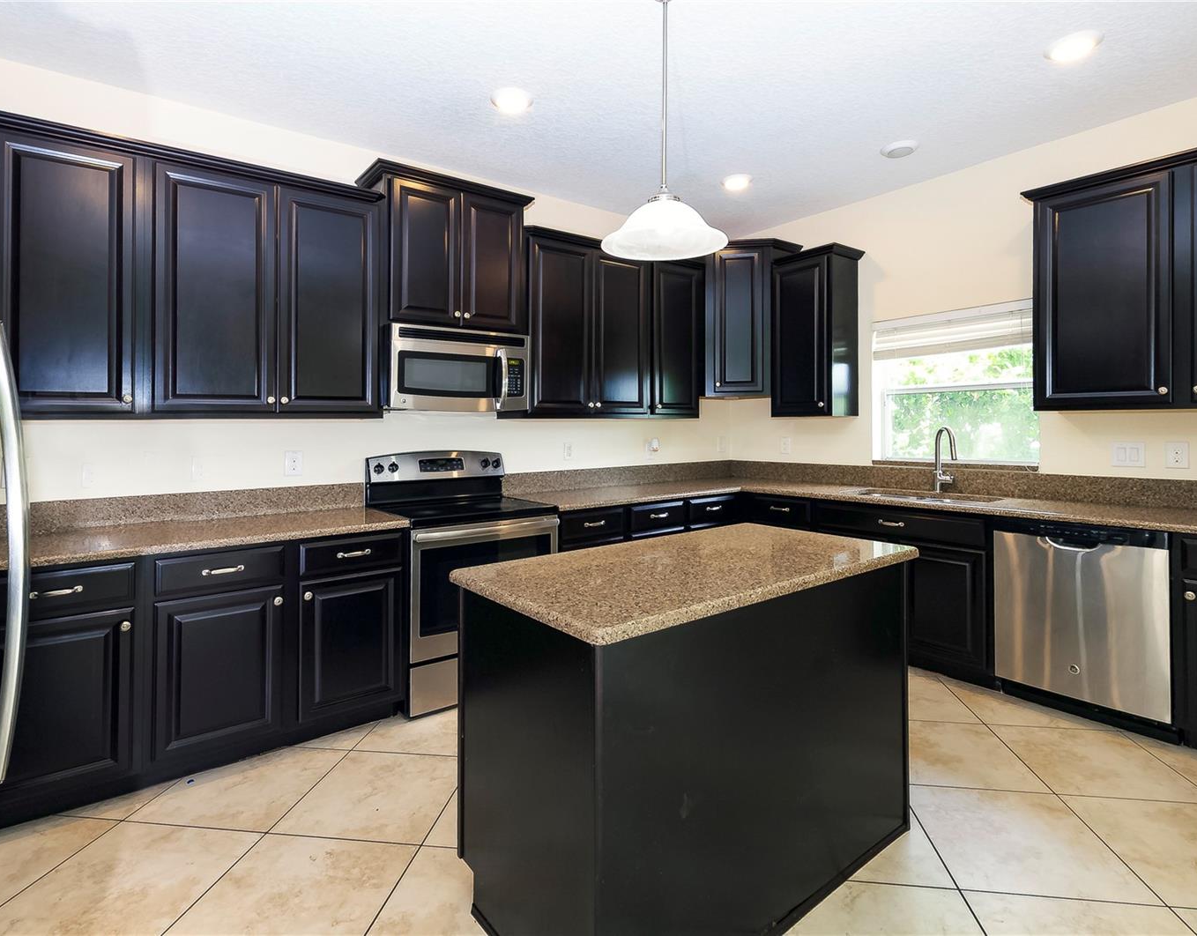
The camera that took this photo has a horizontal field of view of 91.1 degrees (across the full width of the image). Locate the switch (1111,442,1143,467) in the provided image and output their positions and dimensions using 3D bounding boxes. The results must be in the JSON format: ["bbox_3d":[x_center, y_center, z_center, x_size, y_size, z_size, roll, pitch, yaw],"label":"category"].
[{"bbox_3d":[2.518,-0.063,2.790,0.010,0.117,0.117,-2,3,-35],"label":"switch"}]

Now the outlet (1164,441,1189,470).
[{"bbox_3d":[2.615,-0.056,2.651,0.010,0.118,0.075,-2,3,-35],"label":"outlet"}]

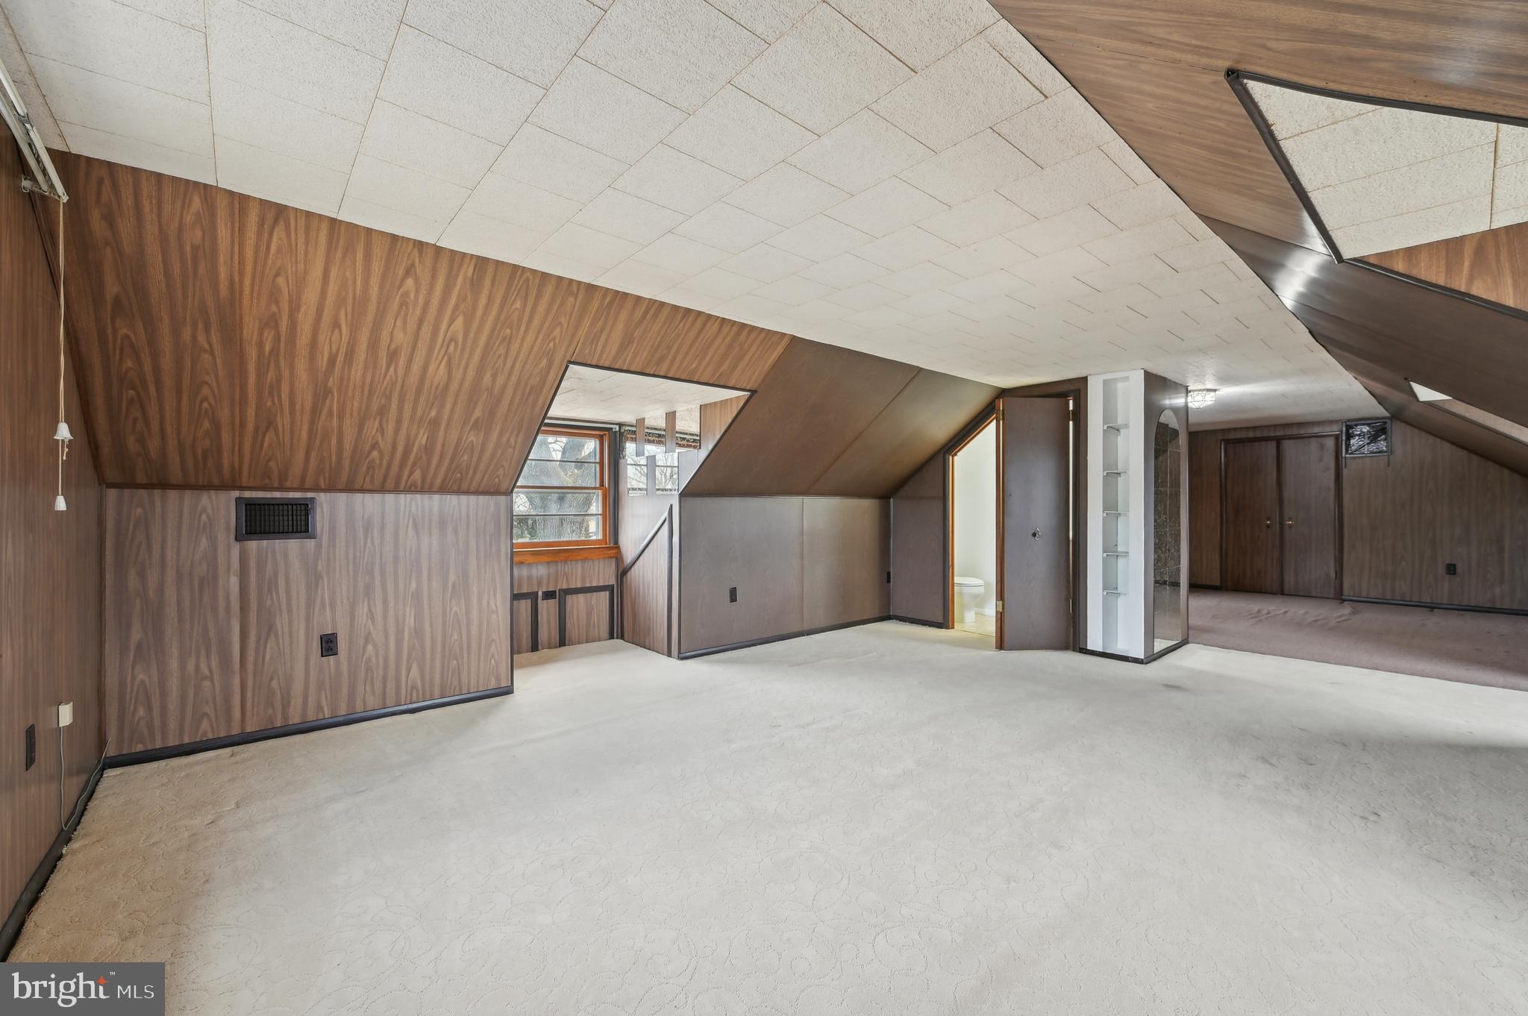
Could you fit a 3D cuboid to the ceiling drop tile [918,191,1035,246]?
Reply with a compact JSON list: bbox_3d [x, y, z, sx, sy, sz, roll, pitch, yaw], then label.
[{"bbox_3d":[0.739,-1.002,2.068,0.305,0.018,0.305,0,0,-40],"label":"ceiling drop tile"}]

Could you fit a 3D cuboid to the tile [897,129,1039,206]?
[{"bbox_3d":[0.607,-1.006,1.764,0.306,0.018,0.304,0,0,-41],"label":"tile"}]

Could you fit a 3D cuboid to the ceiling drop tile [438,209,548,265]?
[{"bbox_3d":[-1.016,-1.019,2.227,0.305,0.018,0.341,0,1,-41],"label":"ceiling drop tile"}]

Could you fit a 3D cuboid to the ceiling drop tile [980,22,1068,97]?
[{"bbox_3d":[0.589,-1.003,1.319,0.306,0.018,0.060,0,0,-41],"label":"ceiling drop tile"}]

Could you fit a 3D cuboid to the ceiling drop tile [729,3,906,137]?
[{"bbox_3d":[0.135,-1.002,1.375,0.305,0.018,0.305,0,0,-40],"label":"ceiling drop tile"}]

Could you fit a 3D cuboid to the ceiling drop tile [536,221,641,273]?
[{"bbox_3d":[-0.671,-1.016,2.295,0.305,0.018,0.314,0,1,-41],"label":"ceiling drop tile"}]

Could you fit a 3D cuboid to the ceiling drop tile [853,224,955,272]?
[{"bbox_3d":[0.540,-1.009,2.306,0.306,0.018,0.304,0,0,-41],"label":"ceiling drop tile"}]

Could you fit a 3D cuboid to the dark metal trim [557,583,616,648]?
[{"bbox_3d":[-1.476,0.904,4.989,0.488,0.475,0.020,0,0,-40],"label":"dark metal trim"}]

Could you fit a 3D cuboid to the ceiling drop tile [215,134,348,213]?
[{"bbox_3d":[-1.477,-1.019,1.828,0.305,0.018,0.335,0,1,-41],"label":"ceiling drop tile"}]

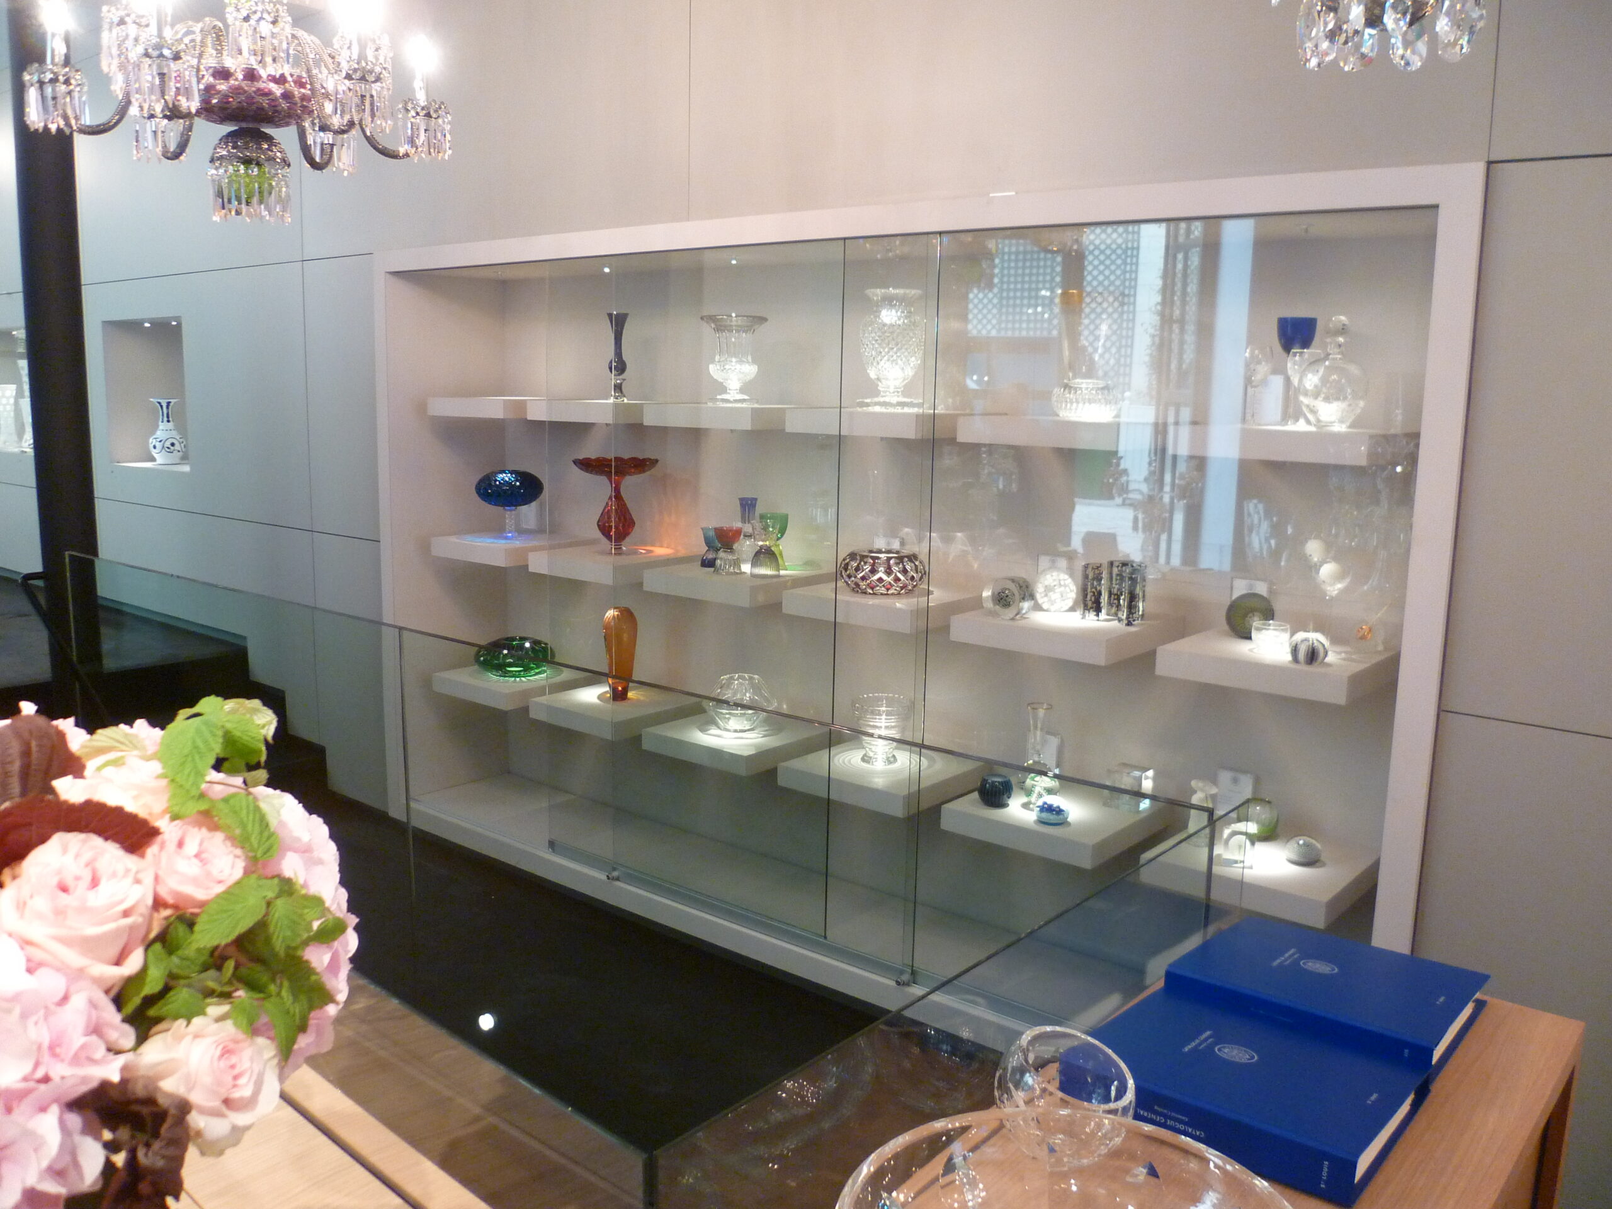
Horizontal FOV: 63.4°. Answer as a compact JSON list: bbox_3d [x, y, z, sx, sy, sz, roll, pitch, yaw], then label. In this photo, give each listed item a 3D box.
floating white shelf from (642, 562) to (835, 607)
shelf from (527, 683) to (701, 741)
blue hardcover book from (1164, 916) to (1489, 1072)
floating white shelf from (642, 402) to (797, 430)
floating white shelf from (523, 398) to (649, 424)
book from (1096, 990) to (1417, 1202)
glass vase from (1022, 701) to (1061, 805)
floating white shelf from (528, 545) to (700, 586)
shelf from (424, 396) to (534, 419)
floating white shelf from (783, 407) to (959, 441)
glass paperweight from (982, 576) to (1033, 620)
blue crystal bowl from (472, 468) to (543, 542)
[{"bbox_3d":[-0.175,-0.072,3.943,0.415,0.059,0.457,9,12,38],"label":"floating white shelf"},{"bbox_3d":[-0.595,0.334,4.187,0.400,0.058,0.408,9,12,38],"label":"shelf"},{"bbox_3d":[0.654,0.472,1.626,0.305,0.048,0.272,9,12,38],"label":"blue hardcover book"},{"bbox_3d":[-0.164,-0.554,3.863,0.415,0.059,0.457,9,12,38],"label":"floating white shelf"},{"bbox_3d":[-0.572,-0.595,4.033,0.400,0.058,0.408,9,12,38],"label":"floating white shelf"},{"bbox_3d":[0.478,0.504,1.409,0.305,0.048,0.272,9,12,38],"label":"book"},{"bbox_3d":[0.585,0.371,3.197,0.089,0.252,0.089,1,9,0],"label":"glass vase"},{"bbox_3d":[-0.583,-0.130,4.110,0.400,0.058,0.408,9,12,38],"label":"floating white shelf"},{"bbox_3d":[-1.001,-0.671,4.443,0.409,0.059,0.402,9,12,38],"label":"shelf"},{"bbox_3d":[0.236,-0.468,3.393,0.400,0.058,0.408,9,12,38],"label":"floating white shelf"},{"bbox_3d":[0.509,-0.025,3.242,0.118,0.111,0.118,9,12,38],"label":"glass paperweight"},{"bbox_3d":[-1.035,-0.348,4.540,0.238,0.235,0.238,1,9,0],"label":"blue crystal bowl"}]

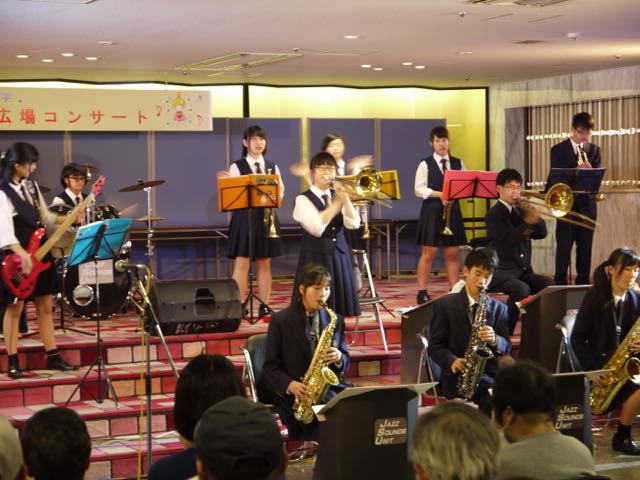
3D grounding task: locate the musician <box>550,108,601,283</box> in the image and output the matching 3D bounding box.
[{"bbox_3d":[2.216,-0.253,13.408,0.460,1.690,0.360,-1,2,-14],"label":"musician"}]

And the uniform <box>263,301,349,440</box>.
[{"bbox_3d":[-0.068,0.765,9.200,0.480,0.800,0.560,-2,2,-30],"label":"uniform"}]

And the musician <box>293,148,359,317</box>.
[{"bbox_3d":[0.054,0.207,11.020,0.460,1.630,0.420,-2,2,-27],"label":"musician"}]

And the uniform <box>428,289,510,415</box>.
[{"bbox_3d":[0.980,0.827,9.327,0.500,0.970,0.620,-2,2,-30],"label":"uniform"}]

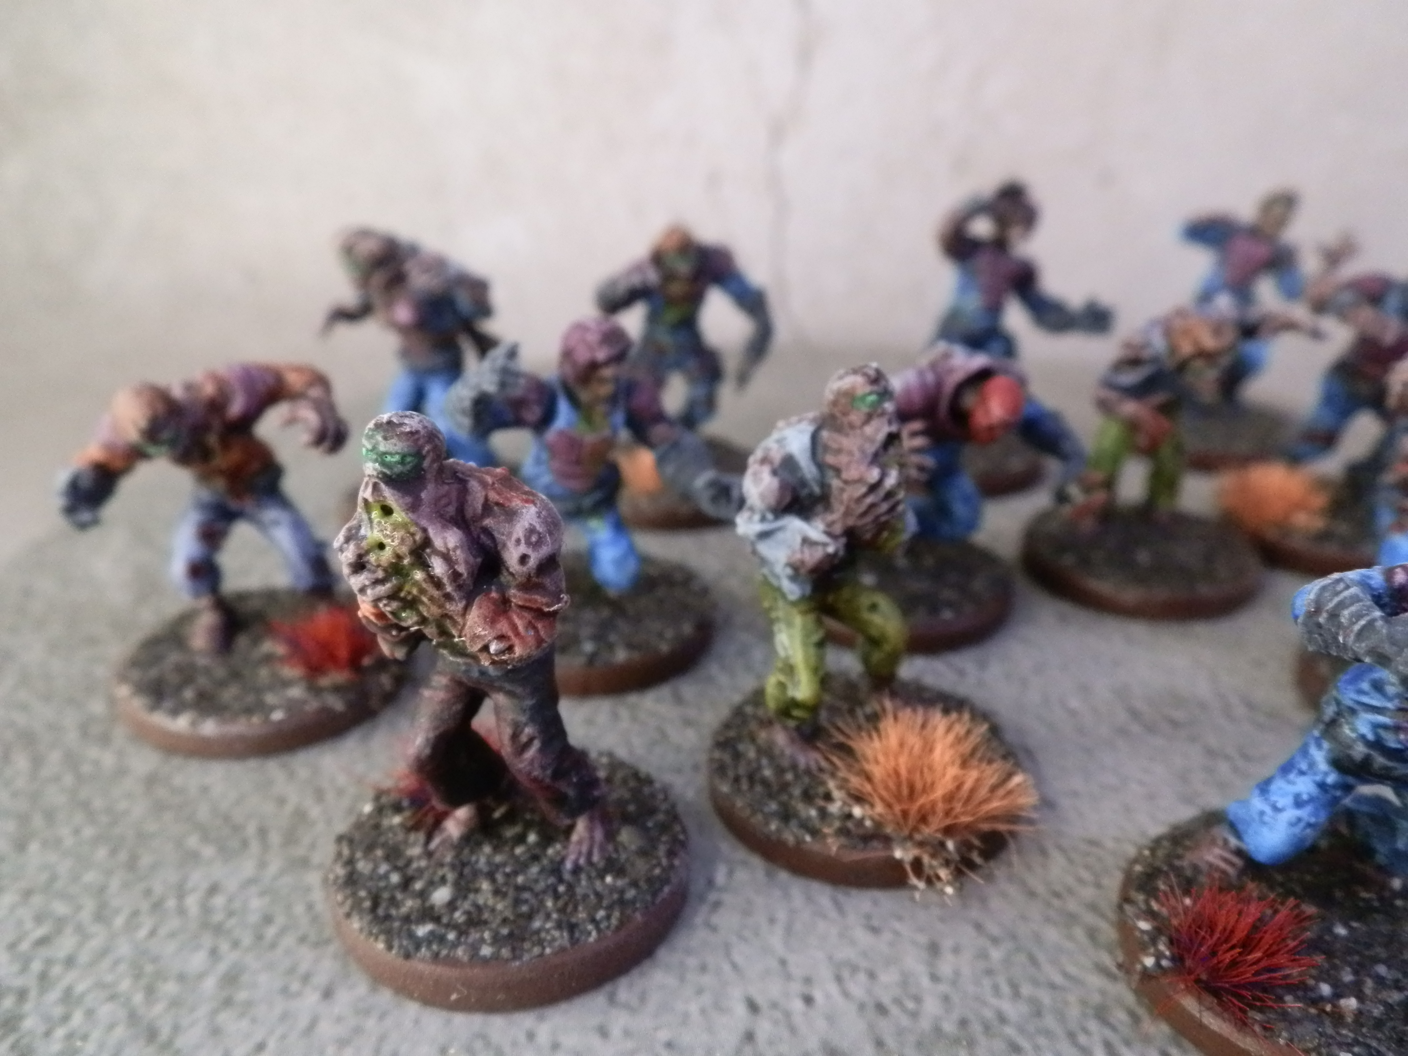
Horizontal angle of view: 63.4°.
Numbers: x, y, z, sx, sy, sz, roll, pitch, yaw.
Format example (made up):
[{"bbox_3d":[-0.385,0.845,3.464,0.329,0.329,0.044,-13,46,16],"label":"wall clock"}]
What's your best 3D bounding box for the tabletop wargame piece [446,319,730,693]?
[{"bbox_3d":[-0.011,-0.005,0.107,0.025,0.032,0.025,-14,28,-27],"label":"tabletop wargame piece"}]

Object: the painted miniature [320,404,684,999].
[{"bbox_3d":[-0.013,0.009,0.075,0.025,0.035,0.025,13,28,25],"label":"painted miniature"}]

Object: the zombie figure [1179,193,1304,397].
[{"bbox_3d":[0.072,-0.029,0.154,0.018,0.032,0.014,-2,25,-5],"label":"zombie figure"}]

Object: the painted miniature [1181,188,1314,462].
[{"bbox_3d":[0.074,-0.028,0.155,0.025,0.035,0.025,-2,25,-5],"label":"painted miniature"}]

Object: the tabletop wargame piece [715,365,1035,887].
[{"bbox_3d":[0.013,0.005,0.084,0.025,0.035,0.025,-19,32,-36],"label":"tabletop wargame piece"}]

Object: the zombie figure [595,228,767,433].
[{"bbox_3d":[-0.002,-0.021,0.137,0.021,0.031,0.015,-1,25,-2],"label":"zombie figure"}]

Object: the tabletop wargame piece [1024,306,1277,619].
[{"bbox_3d":[0.049,-0.009,0.120,0.026,0.029,0.025,2,25,5],"label":"tabletop wargame piece"}]

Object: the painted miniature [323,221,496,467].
[{"bbox_3d":[-0.033,-0.019,0.135,0.025,0.034,0.025,17,30,32],"label":"painted miniature"}]

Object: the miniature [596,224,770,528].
[{"bbox_3d":[-0.005,-0.020,0.139,0.026,0.033,0.025,-1,25,-2],"label":"miniature"}]

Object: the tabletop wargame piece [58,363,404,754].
[{"bbox_3d":[-0.041,0.000,0.099,0.026,0.030,0.025,2,25,5],"label":"tabletop wargame piece"}]

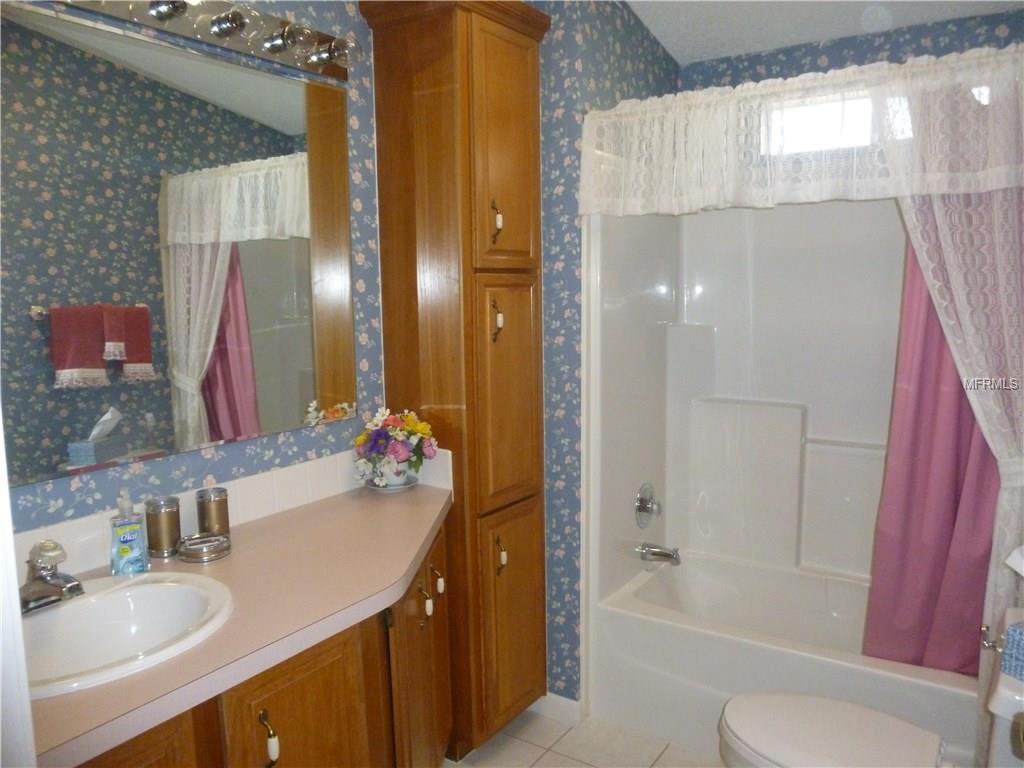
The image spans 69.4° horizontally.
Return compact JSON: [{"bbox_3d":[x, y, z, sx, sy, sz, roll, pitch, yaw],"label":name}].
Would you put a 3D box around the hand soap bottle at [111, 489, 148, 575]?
[{"bbox_3d":[-0.812,0.310,1.574,0.066,0.168,0.040,-7,9,-37],"label":"hand soap bottle"}]

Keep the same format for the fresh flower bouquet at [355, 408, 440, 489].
[{"bbox_3d":[-0.339,0.195,2.169,0.230,0.230,0.220,-2,7,-9],"label":"fresh flower bouquet"}]

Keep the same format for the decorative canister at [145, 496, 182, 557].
[{"bbox_3d":[-0.784,0.322,1.659,0.067,0.122,0.067,4,9,35],"label":"decorative canister"}]

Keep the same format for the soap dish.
[{"bbox_3d":[-0.695,0.366,1.662,0.110,0.030,0.114,4,9,35],"label":"soap dish"}]

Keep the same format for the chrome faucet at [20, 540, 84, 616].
[{"bbox_3d":[-0.844,0.352,1.365,0.140,0.115,0.130,4,9,35],"label":"chrome faucet"}]

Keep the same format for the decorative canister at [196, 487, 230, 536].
[{"bbox_3d":[-0.703,0.312,1.741,0.067,0.118,0.067,4,9,35],"label":"decorative canister"}]

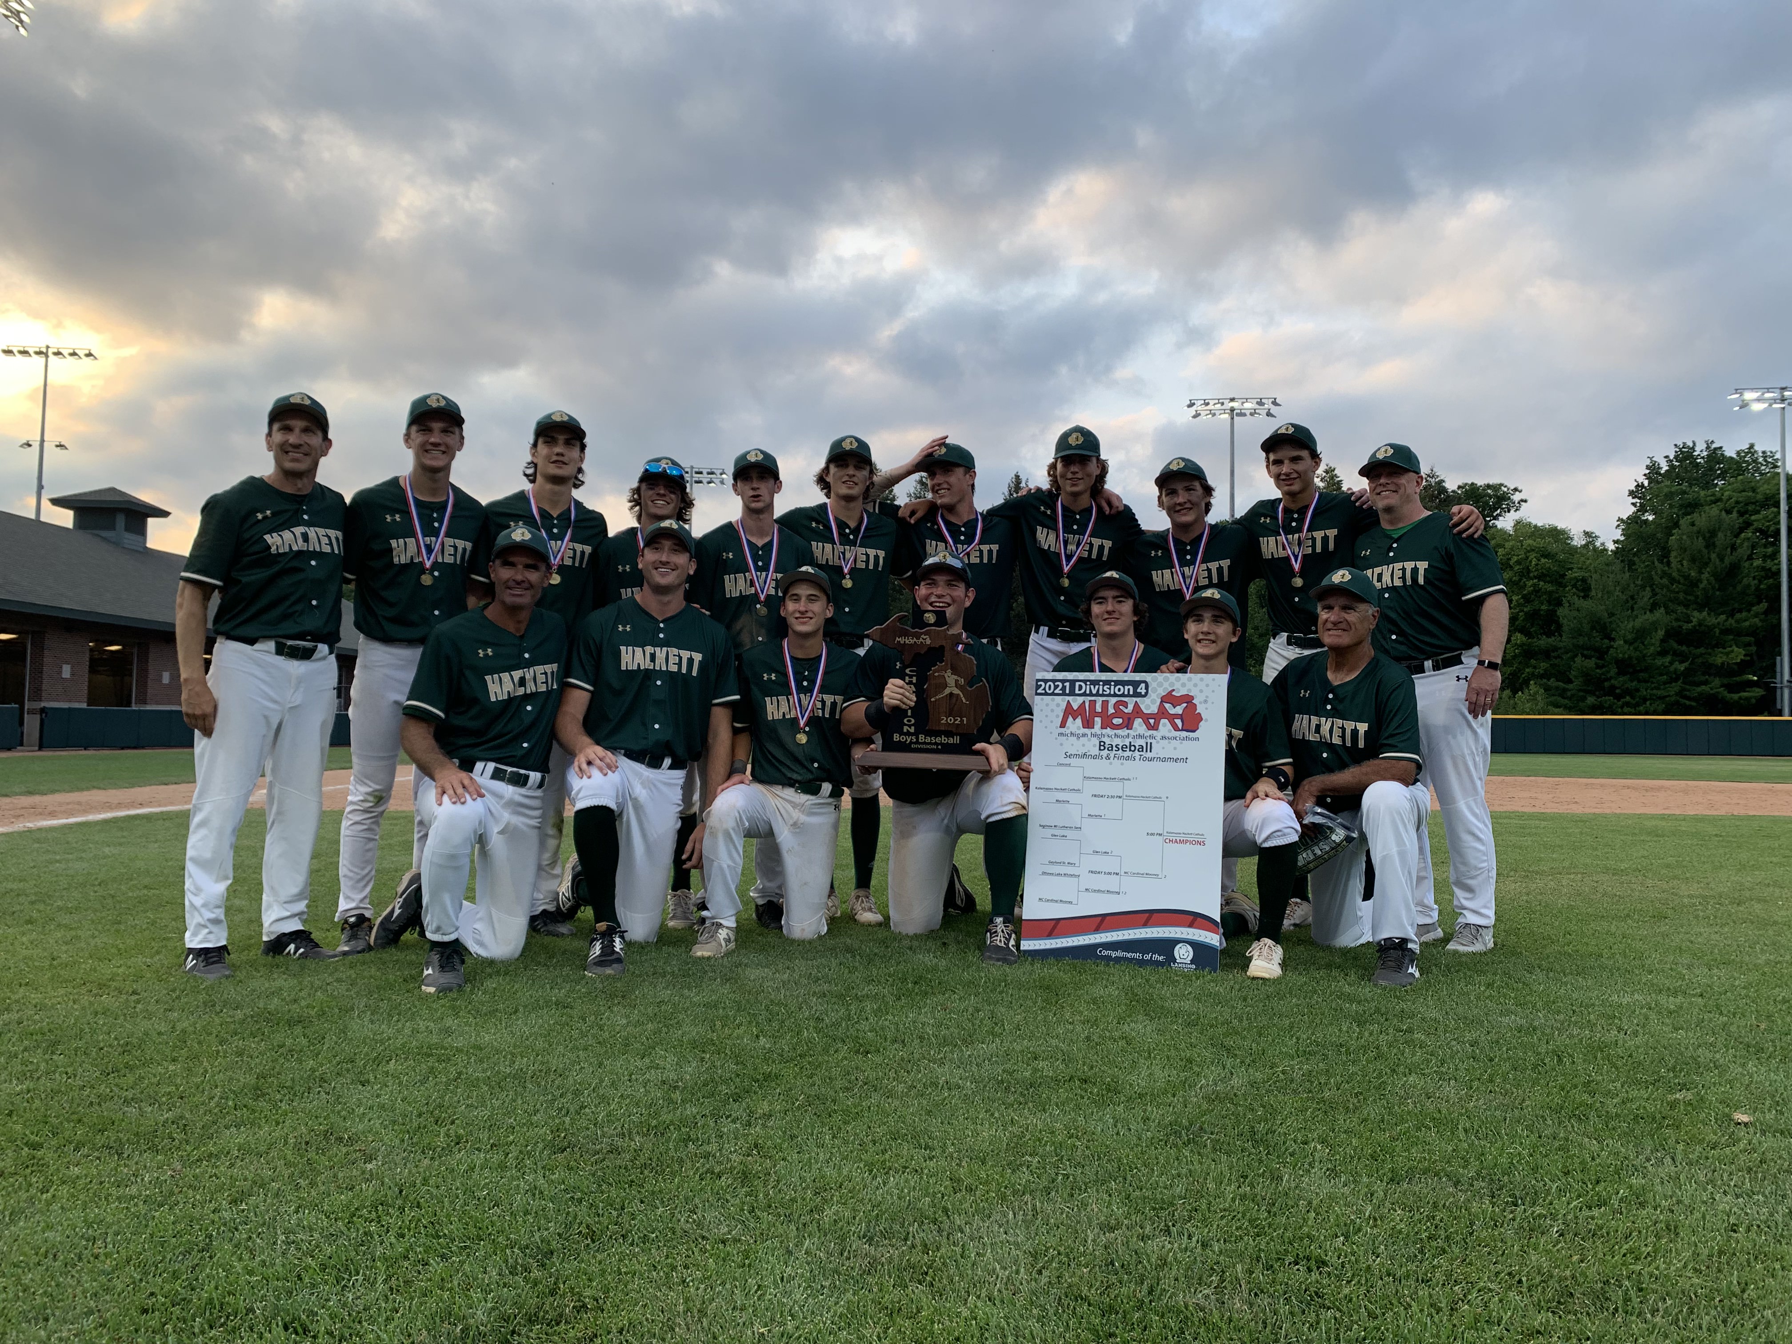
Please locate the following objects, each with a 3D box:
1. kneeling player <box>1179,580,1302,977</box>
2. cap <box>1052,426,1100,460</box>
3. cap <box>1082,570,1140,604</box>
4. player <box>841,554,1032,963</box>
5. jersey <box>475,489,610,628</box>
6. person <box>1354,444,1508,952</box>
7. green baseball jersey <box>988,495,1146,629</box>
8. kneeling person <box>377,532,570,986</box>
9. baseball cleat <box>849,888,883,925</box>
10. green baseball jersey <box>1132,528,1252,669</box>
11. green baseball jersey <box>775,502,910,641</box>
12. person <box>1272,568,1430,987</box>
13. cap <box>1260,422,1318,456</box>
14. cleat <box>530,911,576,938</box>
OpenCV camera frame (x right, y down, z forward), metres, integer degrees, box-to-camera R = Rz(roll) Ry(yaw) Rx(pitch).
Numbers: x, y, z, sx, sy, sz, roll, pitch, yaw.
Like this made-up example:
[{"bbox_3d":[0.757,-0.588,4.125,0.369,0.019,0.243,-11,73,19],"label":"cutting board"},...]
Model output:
[{"bbox_3d":[1.080,0.324,4.460,0.520,1.220,0.830,-1,-3,25],"label":"kneeling player"},{"bbox_3d":[0.676,-0.854,5.020,0.180,0.135,0.265,1,0,11],"label":"cap"},{"bbox_3d":[0.717,-0.283,4.490,0.180,0.130,0.250,0,-3,16],"label":"cap"},{"bbox_3d":[0.137,0.276,4.842,0.660,1.350,1.060,1,-3,0],"label":"player"},{"bbox_3d":[-1.255,-0.355,4.780,0.500,0.620,0.270,2,-3,-25],"label":"jersey"},{"bbox_3d":[1.929,0.084,4.863,0.580,1.770,0.400,-1,-3,30],"label":"person"},{"bbox_3d":[0.633,-0.407,5.050,0.570,0.540,0.290,6,-3,7],"label":"green baseball jersey"},{"bbox_3d":[-1.320,0.218,4.140,0.550,1.360,0.830,3,-4,-38],"label":"kneeling person"},{"bbox_3d":[-0.111,0.873,4.980,0.110,0.120,0.300,2,-3,-11],"label":"baseball cleat"},{"bbox_3d":[1.106,-0.289,5.050,0.510,0.550,0.290,1,-3,12],"label":"green baseball jersey"},{"bbox_3d":[-0.198,-0.383,5.080,0.540,0.540,0.290,1,-3,-2],"label":"green baseball jersey"},{"bbox_3d":[1.540,0.299,4.512,0.533,1.300,1.088,-1,-3,28],"label":"person"},{"bbox_3d":[1.423,-0.839,4.860,0.175,0.130,0.255,-1,-3,33],"label":"cap"},{"bbox_3d":[-1.225,0.874,4.820,0.290,0.120,0.105,-2,-4,45],"label":"cleat"}]

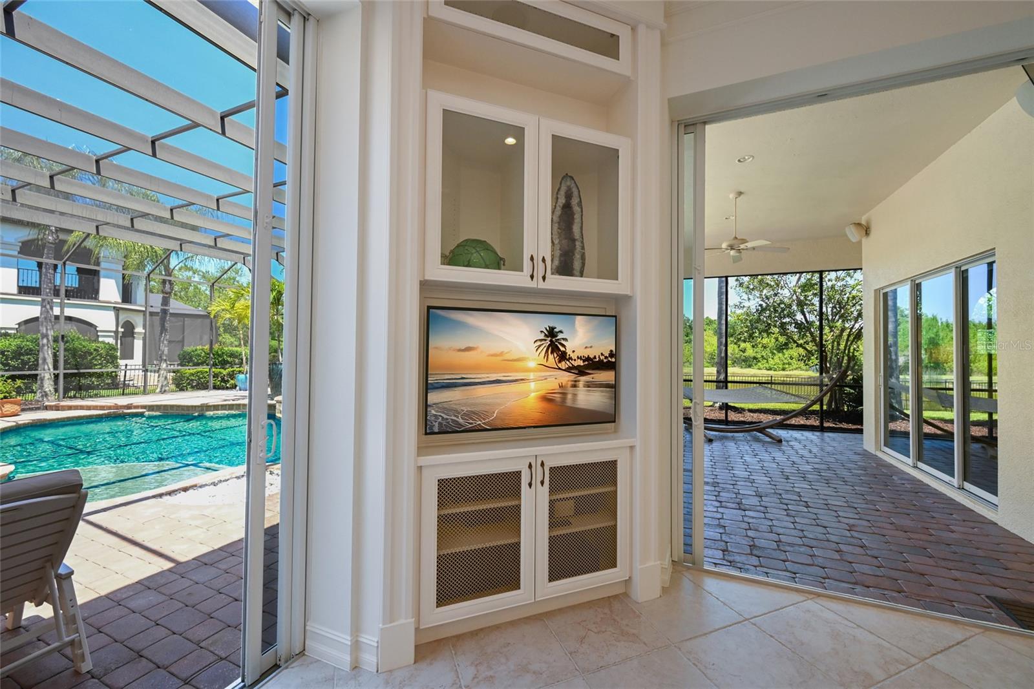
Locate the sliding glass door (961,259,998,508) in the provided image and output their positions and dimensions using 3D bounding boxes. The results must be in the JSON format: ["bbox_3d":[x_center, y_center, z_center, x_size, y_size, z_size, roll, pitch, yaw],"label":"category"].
[{"bbox_3d":[4.577,0.343,3.967,0.060,2.320,0.740,0,-1,23],"label":"sliding glass door"}]

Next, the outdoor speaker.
[{"bbox_3d":[5.233,-1.711,6.185,0.230,0.260,0.220,-24,-10,21],"label":"outdoor speaker"}]

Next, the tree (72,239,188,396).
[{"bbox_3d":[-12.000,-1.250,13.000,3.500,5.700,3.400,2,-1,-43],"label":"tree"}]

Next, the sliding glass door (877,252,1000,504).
[{"bbox_3d":[4.883,0.359,4.739,0.110,2.370,2.450,0,-1,23],"label":"sliding glass door"}]

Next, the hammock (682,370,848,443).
[{"bbox_3d":[3.839,1.022,7.202,4.000,1.240,1.250,1,-1,1],"label":"hammock"}]

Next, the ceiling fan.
[{"bbox_3d":[2.950,-1.579,5.425,1.400,0.960,1.400,1,-1,0],"label":"ceiling fan"}]

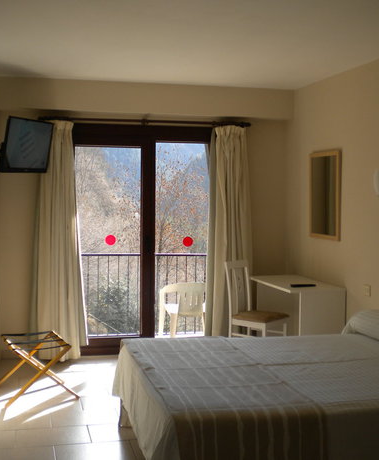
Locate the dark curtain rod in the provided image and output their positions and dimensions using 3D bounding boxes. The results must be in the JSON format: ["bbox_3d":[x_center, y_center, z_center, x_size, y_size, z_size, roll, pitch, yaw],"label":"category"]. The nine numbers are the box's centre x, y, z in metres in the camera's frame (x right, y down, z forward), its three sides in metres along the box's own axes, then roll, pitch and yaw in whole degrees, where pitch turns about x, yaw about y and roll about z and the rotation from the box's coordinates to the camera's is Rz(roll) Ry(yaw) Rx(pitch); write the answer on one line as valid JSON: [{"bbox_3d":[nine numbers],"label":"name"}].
[{"bbox_3d":[-0.383,-0.977,5.642,1.944,0.060,0.080,0,4,-12],"label":"dark curtain rod"}]

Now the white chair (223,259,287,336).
[{"bbox_3d":[0.574,0.736,5.349,0.460,0.950,0.420,3,4,35],"label":"white chair"}]

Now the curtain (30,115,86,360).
[{"bbox_3d":[-1.170,0.109,5.552,0.505,2.143,0.180,0,4,-12],"label":"curtain"}]

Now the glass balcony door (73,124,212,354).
[{"bbox_3d":[-0.417,0.093,5.837,1.400,2.153,0.100,0,4,-12],"label":"glass balcony door"}]

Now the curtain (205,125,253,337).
[{"bbox_3d":[0.388,0.093,5.869,0.453,2.164,0.170,0,4,-12],"label":"curtain"}]

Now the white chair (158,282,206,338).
[{"bbox_3d":[-0.074,0.926,6.609,0.550,0.790,0.540,0,4,-15],"label":"white chair"}]

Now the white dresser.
[{"bbox_3d":[0.908,0.835,5.341,0.520,0.760,0.860,0,4,-15],"label":"white dresser"}]

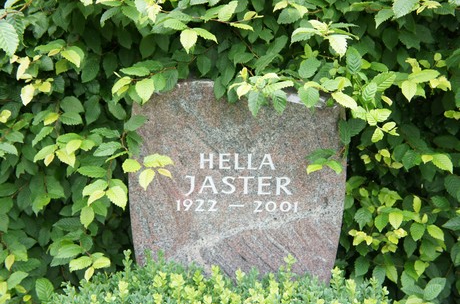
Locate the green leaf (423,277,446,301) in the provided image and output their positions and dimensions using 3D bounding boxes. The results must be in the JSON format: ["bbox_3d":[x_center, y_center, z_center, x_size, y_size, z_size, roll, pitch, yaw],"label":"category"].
[{"bbox_3d":[0.573,0.385,2.038,0.064,0.064,0.028,0,14,0],"label":"green leaf"}]

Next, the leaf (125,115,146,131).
[{"bbox_3d":[-0.241,-0.073,1.870,0.062,0.038,0.014,-30,-30,6],"label":"leaf"}]

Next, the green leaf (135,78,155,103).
[{"bbox_3d":[-0.226,-0.162,1.920,0.050,0.074,0.018,14,-17,5],"label":"green leaf"}]

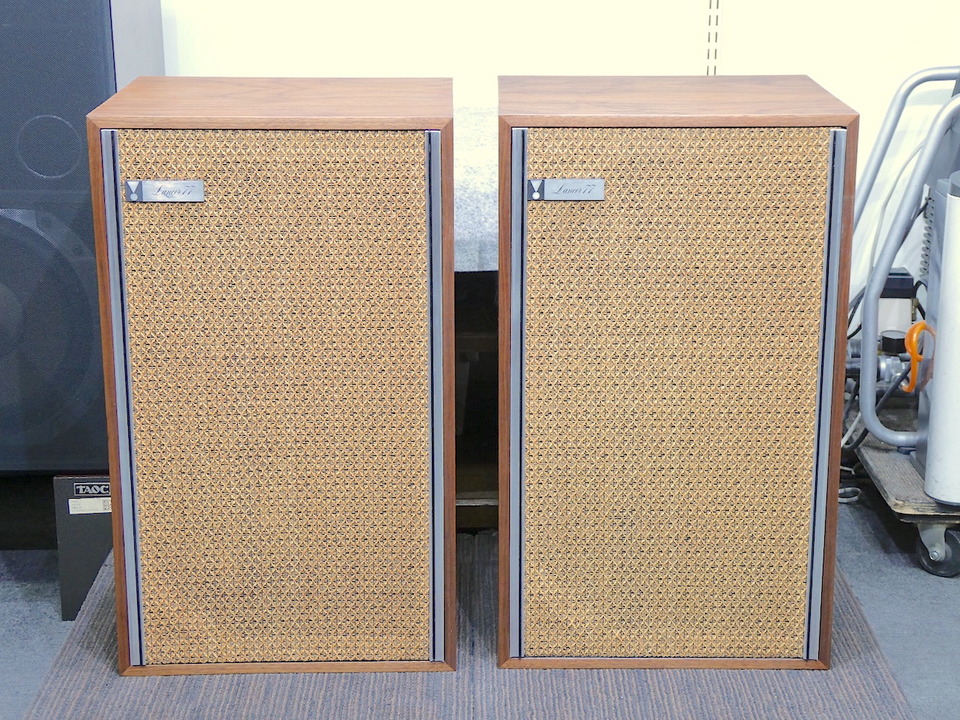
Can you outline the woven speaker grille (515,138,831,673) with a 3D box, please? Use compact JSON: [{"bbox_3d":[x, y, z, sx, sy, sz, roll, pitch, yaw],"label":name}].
[{"bbox_3d":[0.198,0.044,1.754,0.307,0.576,0.022,0,16,1],"label":"woven speaker grille"}]

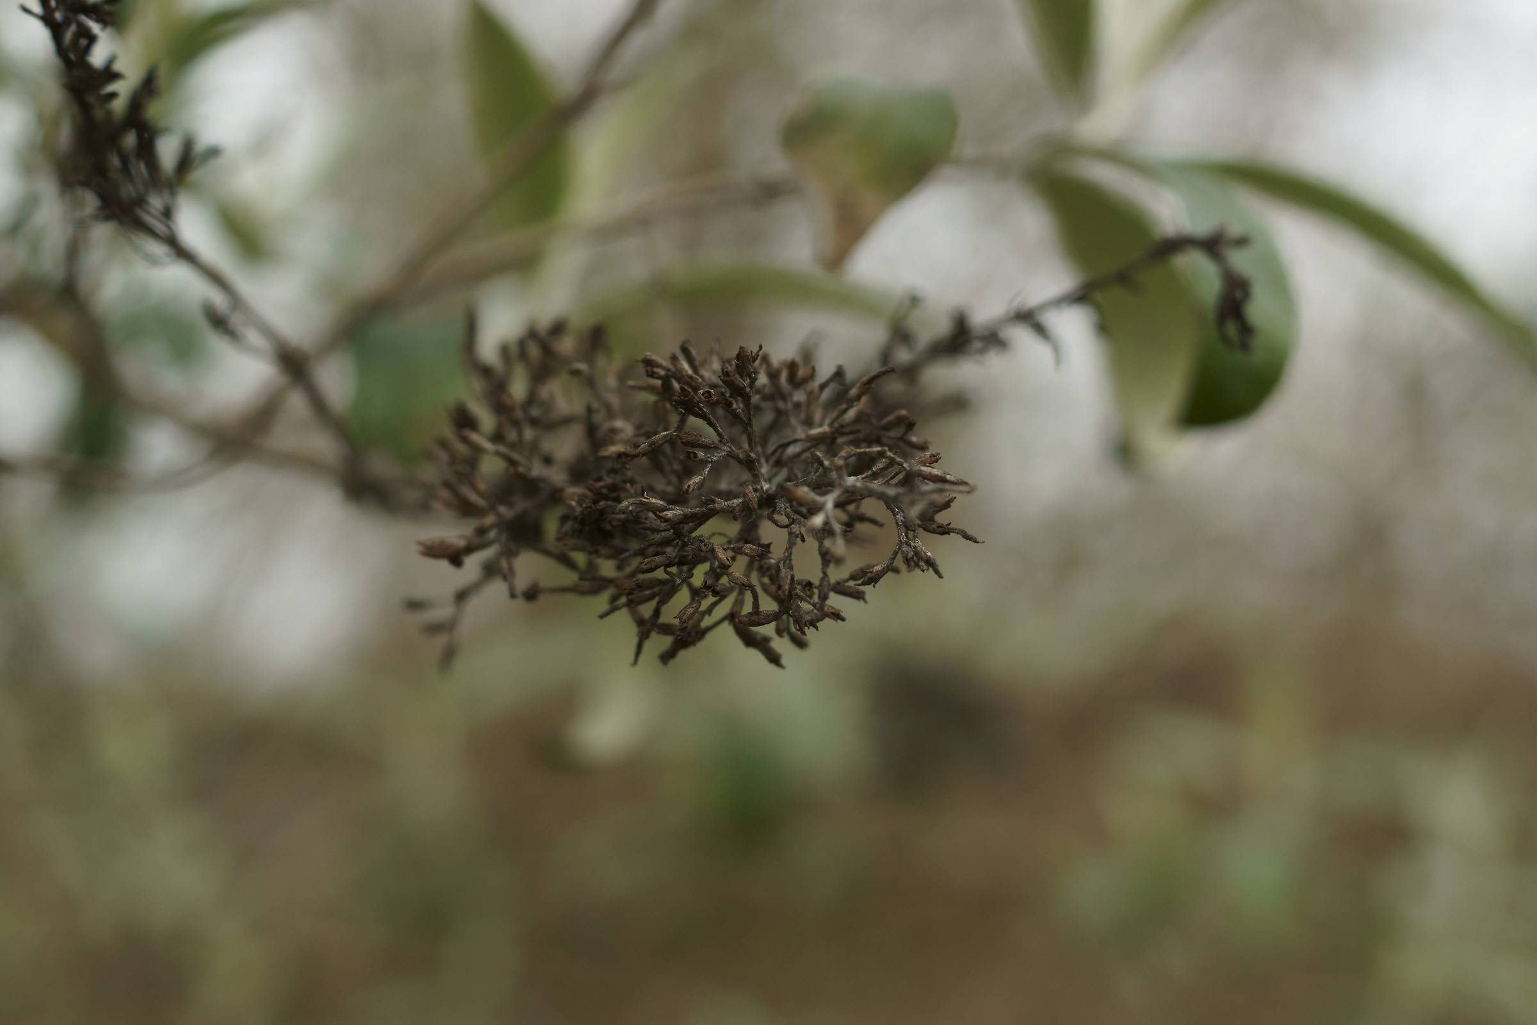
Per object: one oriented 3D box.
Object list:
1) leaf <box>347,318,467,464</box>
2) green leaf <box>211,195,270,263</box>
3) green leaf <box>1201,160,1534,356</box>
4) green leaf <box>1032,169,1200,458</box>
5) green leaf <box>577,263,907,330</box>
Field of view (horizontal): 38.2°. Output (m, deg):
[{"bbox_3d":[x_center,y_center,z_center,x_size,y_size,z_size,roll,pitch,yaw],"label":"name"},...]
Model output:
[{"bbox_3d":[-0.088,-0.030,0.540,0.029,0.037,0.025,0,3,0],"label":"leaf"},{"bbox_3d":[-0.138,-0.074,0.580,0.009,0.021,0.011,-35,3,0],"label":"green leaf"},{"bbox_3d":[0.143,-0.061,0.530,0.091,0.017,0.025,27,3,0],"label":"green leaf"},{"bbox_3d":[0.084,-0.049,0.510,0.027,0.069,0.022,-18,3,0],"label":"green leaf"},{"bbox_3d":[-0.006,-0.053,0.550,0.083,0.017,0.025,0,3,0],"label":"green leaf"}]

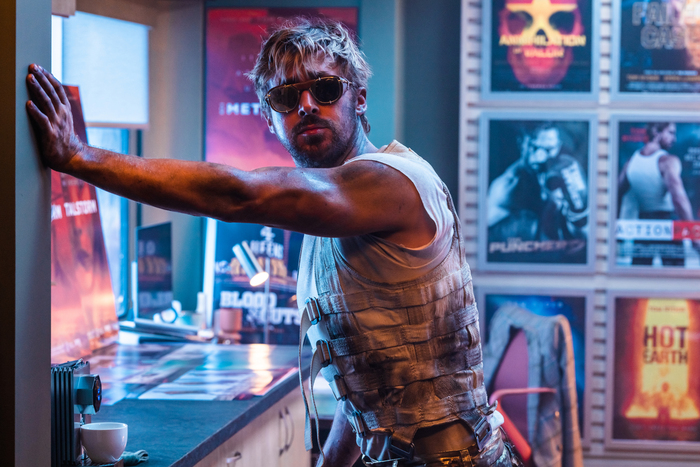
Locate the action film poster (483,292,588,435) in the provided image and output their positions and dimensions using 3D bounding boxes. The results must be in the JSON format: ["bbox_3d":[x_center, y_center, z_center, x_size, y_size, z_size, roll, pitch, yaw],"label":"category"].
[{"bbox_3d":[0.663,0.472,7.300,0.372,0.522,0.020,1,4,10],"label":"action film poster"}]

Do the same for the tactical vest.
[{"bbox_3d":[0.076,0.149,3.420,0.290,0.470,0.410,-11,3,-2],"label":"tactical vest"}]

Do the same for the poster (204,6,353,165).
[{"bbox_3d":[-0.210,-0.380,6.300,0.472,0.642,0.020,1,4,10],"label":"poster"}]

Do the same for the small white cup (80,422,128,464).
[{"bbox_3d":[-0.421,0.361,3.500,0.081,0.062,0.081,1,4,0],"label":"small white cup"}]

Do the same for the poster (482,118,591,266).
[{"bbox_3d":[0.672,-0.148,7.300,0.375,0.529,0.020,1,4,10],"label":"poster"}]

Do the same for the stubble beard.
[{"bbox_3d":[-0.051,-0.162,3.380,0.132,0.105,0.100,-10,-12,10],"label":"stubble beard"}]

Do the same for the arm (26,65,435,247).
[{"bbox_3d":[-0.192,-0.122,3.280,0.650,0.295,0.170,1,4,2],"label":"arm"}]

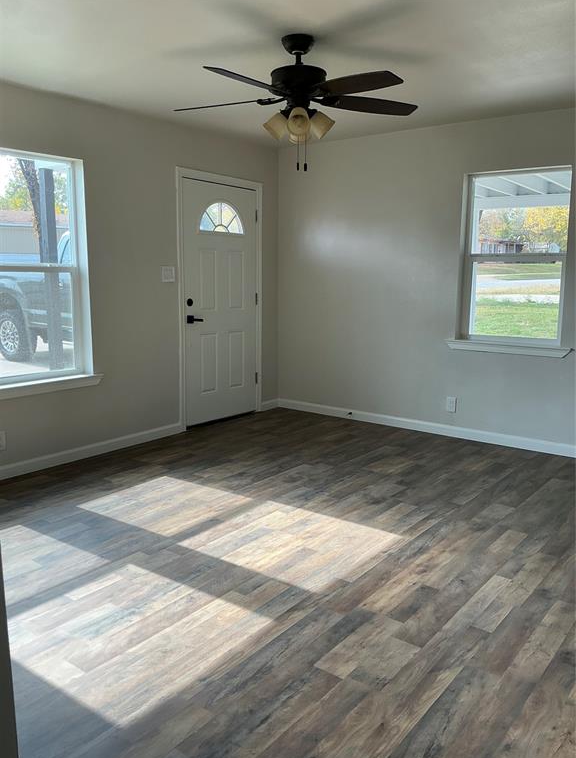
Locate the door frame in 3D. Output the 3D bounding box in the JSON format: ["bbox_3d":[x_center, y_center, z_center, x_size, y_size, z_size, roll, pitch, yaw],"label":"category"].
[{"bbox_3d":[-0.596,-0.672,5.470,0.120,2.144,1.061,8,12,37],"label":"door frame"}]

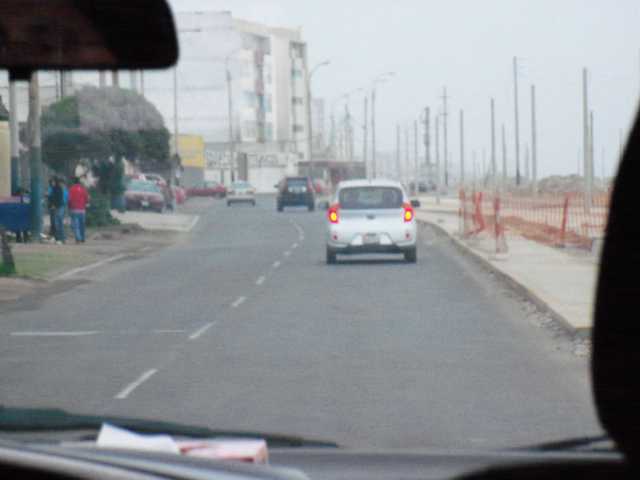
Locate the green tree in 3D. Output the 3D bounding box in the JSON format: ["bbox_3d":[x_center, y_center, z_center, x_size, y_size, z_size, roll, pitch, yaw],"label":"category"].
[{"bbox_3d":[-9.106,-3.775,138.000,5.400,5.500,5.000,-1,1,0],"label":"green tree"}]

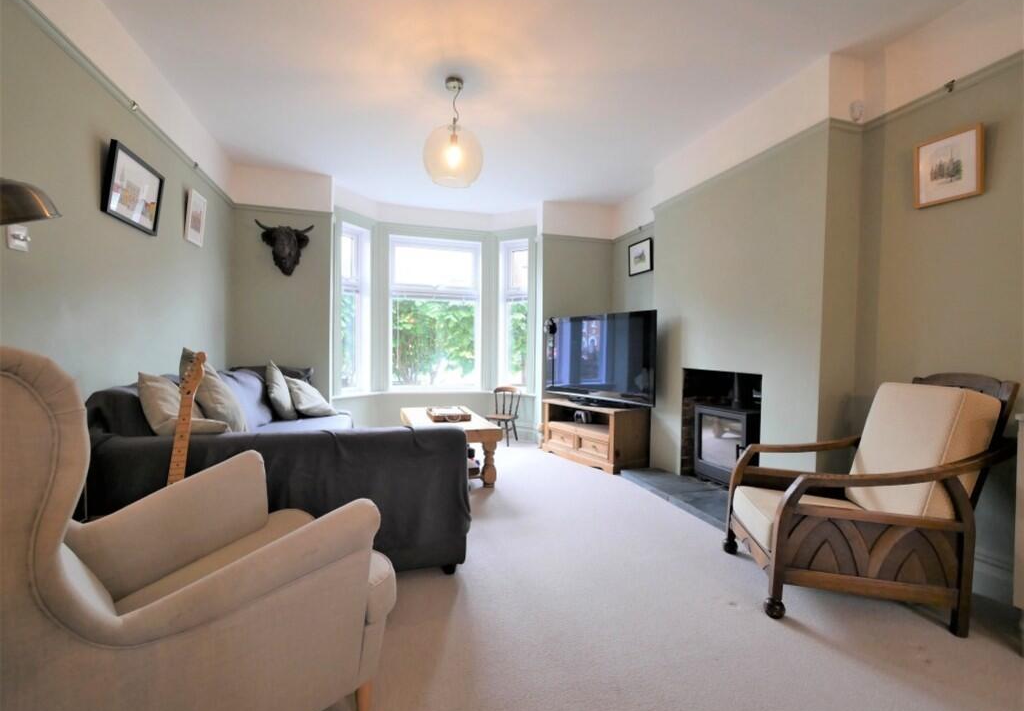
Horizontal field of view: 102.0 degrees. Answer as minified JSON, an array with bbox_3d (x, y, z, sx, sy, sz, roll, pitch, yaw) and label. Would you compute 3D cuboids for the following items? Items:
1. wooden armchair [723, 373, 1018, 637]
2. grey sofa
[{"bbox_3d":[1.438,0.541,1.776,0.834,0.943,0.603,1,1,10],"label":"wooden armchair"},{"bbox_3d":[-1.143,0.545,2.614,1.514,0.855,1.875,0,1,-14],"label":"grey sofa"}]

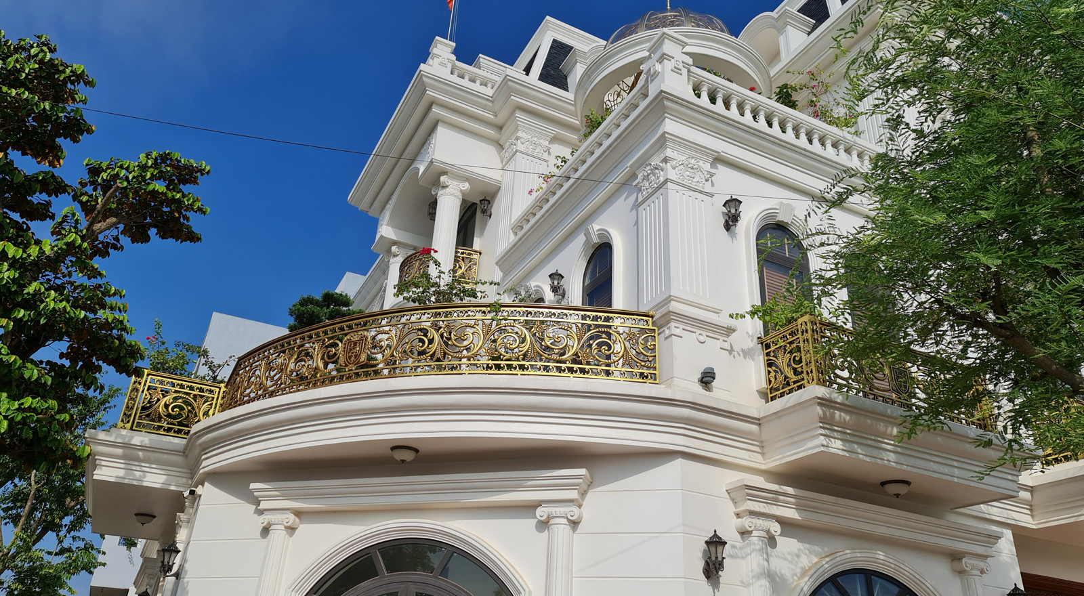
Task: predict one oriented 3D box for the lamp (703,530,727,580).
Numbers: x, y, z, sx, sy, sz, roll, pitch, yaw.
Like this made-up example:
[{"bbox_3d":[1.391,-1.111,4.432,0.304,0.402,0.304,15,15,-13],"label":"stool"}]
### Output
[{"bbox_3d":[1.755,2.602,7.943,0.232,0.481,0.290,16,-30,-22],"label":"lamp"}]

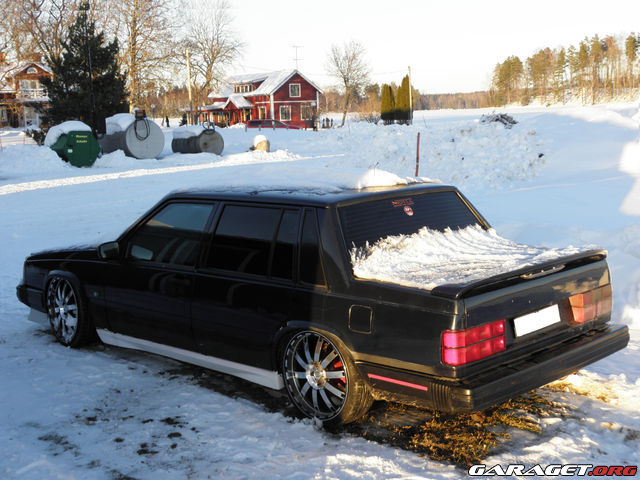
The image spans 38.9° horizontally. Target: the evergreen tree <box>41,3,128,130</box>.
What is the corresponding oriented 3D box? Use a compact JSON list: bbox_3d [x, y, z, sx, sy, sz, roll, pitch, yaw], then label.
[{"bbox_3d":[-14.558,-10.284,56.000,5.400,8.300,5.400,-1,8,0],"label":"evergreen tree"}]

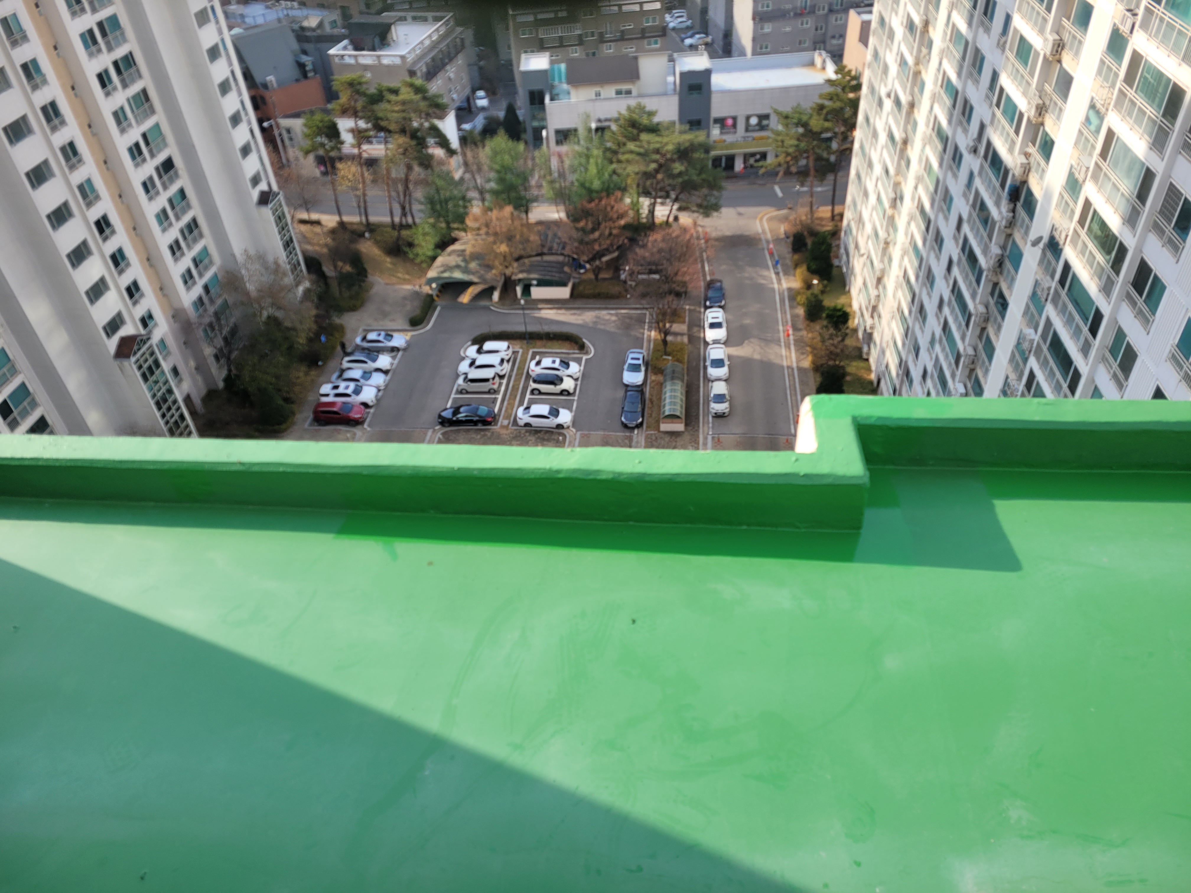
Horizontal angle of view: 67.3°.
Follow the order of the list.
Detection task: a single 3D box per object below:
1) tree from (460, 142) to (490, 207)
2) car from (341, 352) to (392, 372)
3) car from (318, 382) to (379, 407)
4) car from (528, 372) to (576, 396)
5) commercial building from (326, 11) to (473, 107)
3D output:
[{"bbox_3d":[-13.908,-31.772,104.397,3.500,7.900,3.500,1,41,7],"label":"tree"},{"bbox_3d":[-20.921,-7.785,81.802,4.500,1.530,1.830,1,41,6],"label":"car"},{"bbox_3d":[-21.751,-4.652,78.640,4.980,1.770,1.950,1,41,7],"label":"car"},{"bbox_3d":[-3.753,-5.512,78.144,3.850,1.440,1.730,1,41,7],"label":"car"},{"bbox_3d":[-24.954,-48.479,119.644,11.600,13.300,16.500,6,42,12],"label":"commercial building"}]

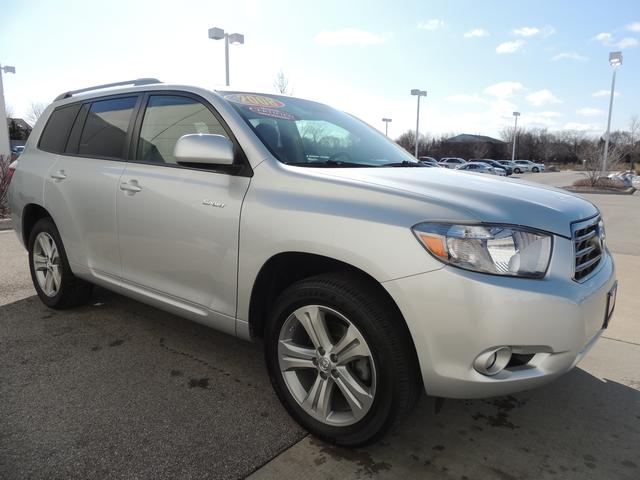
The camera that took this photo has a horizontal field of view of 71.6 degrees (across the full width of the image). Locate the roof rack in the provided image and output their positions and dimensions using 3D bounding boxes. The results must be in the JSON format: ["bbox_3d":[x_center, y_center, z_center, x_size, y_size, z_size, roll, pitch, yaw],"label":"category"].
[{"bbox_3d":[-1.633,-1.105,3.308,1.580,0.085,0.065,8,13,38],"label":"roof rack"}]

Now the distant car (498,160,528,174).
[{"bbox_3d":[20.375,-8.098,49.000,4.650,1.460,1.820,8,13,38],"label":"distant car"}]

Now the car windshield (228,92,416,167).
[{"bbox_3d":[0.072,-0.653,2.752,0.840,0.140,1.450,45,33,24],"label":"car windshield"}]

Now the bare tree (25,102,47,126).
[{"bbox_3d":[-28.951,-10.853,45.550,3.500,6.300,3.500,-6,12,-31],"label":"bare tree"}]

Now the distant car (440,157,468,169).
[{"bbox_3d":[16.217,-9.031,53.898,4.600,1.680,1.850,8,13,38],"label":"distant car"}]

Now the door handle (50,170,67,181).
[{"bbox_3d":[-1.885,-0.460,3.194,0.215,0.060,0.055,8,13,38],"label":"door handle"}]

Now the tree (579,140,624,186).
[{"bbox_3d":[12.770,-3.500,20.200,1.700,2.050,1.700,7,12,31],"label":"tree"}]

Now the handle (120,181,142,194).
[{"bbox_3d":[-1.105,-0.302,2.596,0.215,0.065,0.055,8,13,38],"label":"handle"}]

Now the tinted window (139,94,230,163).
[{"bbox_3d":[-0.686,-0.586,2.331,0.900,0.430,0.070,8,-7,38],"label":"tinted window"}]

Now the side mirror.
[{"bbox_3d":[-0.509,-0.393,1.968,0.135,0.155,0.235,8,13,38],"label":"side mirror"}]

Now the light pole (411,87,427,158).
[{"bbox_3d":[7.927,-8.670,36.197,0.500,6.900,1.600,8,13,38],"label":"light pole"}]

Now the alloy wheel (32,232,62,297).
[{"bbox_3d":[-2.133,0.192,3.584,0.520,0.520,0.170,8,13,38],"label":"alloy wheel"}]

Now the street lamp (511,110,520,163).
[{"bbox_3d":[26.302,-13.304,60.000,0.600,7.900,1.900,8,13,38],"label":"street lamp"}]

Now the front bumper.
[{"bbox_3d":[1.050,0.240,2.126,0.690,0.600,1.850,8,13,38],"label":"front bumper"}]

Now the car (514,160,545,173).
[{"bbox_3d":[24.172,-8.636,52.575,4.700,1.450,1.800,8,13,38],"label":"car"}]

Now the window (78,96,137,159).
[{"bbox_3d":[-1.412,-0.726,2.950,0.620,0.400,0.035,8,-8,38],"label":"window"}]

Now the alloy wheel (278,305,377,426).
[{"bbox_3d":[0.068,0.510,1.913,0.515,0.515,0.200,8,13,38],"label":"alloy wheel"}]

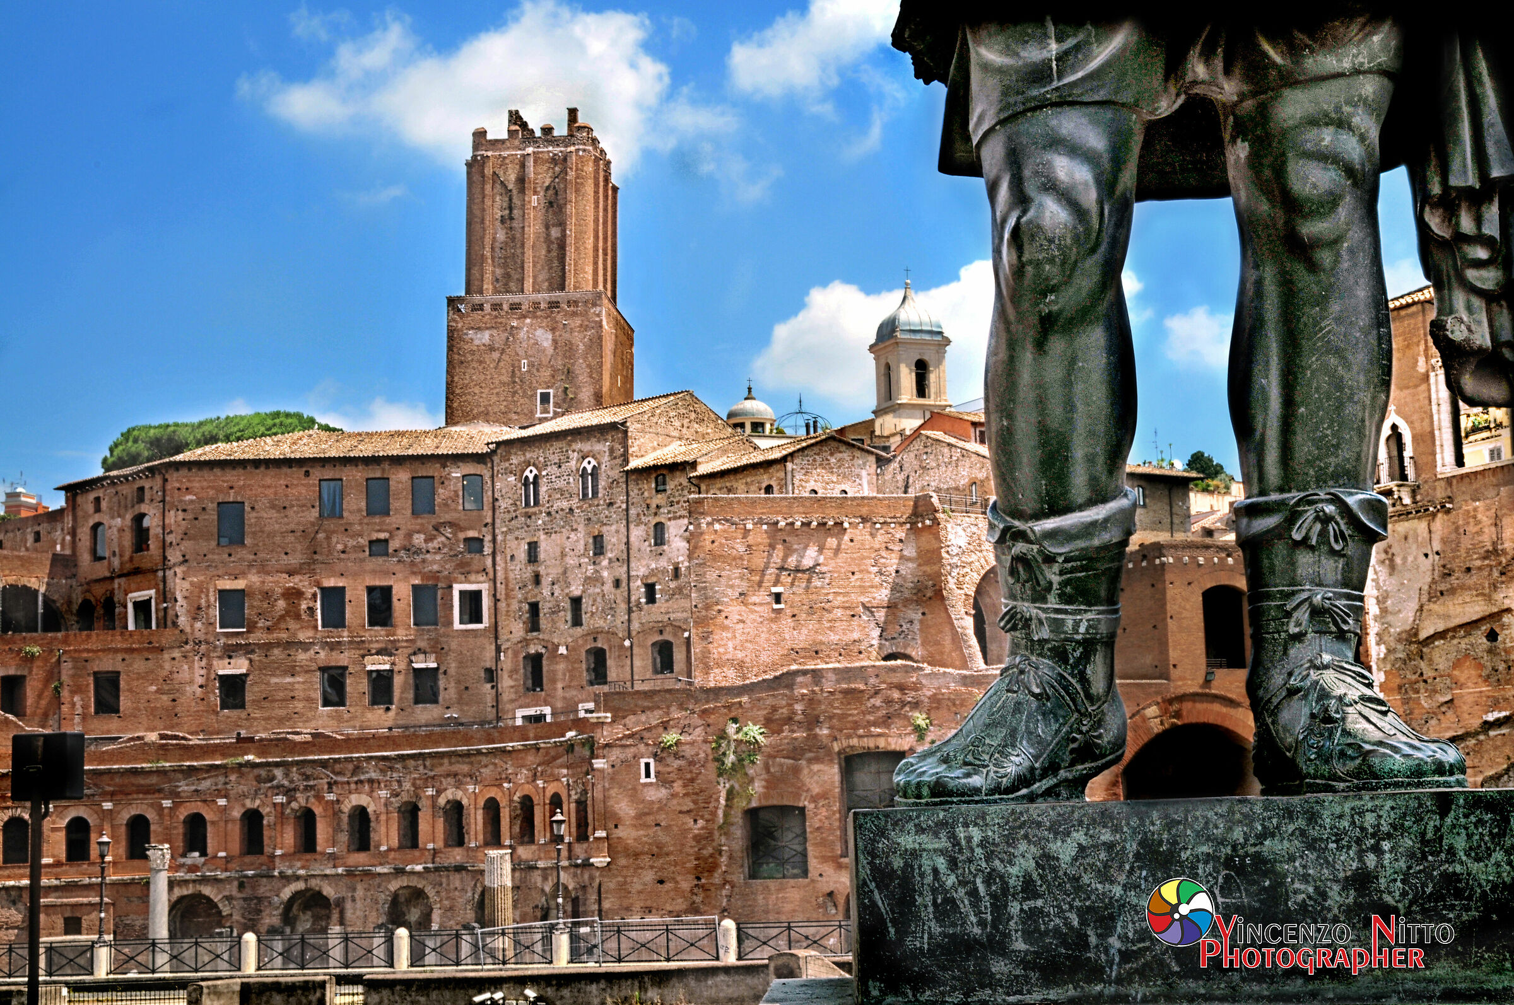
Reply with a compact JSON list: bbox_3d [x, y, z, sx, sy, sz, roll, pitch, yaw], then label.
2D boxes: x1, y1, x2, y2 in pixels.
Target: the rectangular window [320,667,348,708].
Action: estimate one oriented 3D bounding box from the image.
[{"bbox_3d":[-24.655,10.798,146.860,1.572,2.339,0.350,-2,-8,-3],"label":"rectangular window"}]

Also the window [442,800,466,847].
[{"bbox_3d":[-13.985,14.951,117.350,1.250,2.190,0.400,-8,-10,38],"label":"window"}]

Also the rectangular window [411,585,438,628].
[{"bbox_3d":[-17.279,5.395,131.069,1.390,2.220,0.300,-2,-8,-4],"label":"rectangular window"}]

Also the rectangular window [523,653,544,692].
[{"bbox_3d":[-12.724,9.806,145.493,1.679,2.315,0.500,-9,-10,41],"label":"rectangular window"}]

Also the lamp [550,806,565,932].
[{"bbox_3d":[-6.089,11.253,77.218,0.450,3.660,0.450,-2,-8,0],"label":"lamp"}]

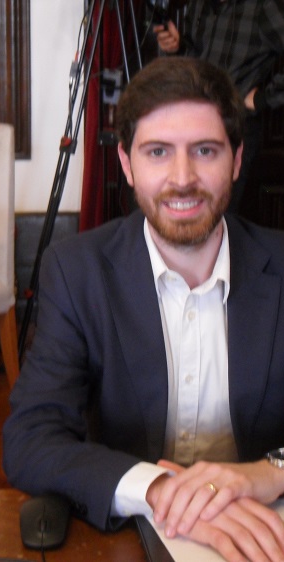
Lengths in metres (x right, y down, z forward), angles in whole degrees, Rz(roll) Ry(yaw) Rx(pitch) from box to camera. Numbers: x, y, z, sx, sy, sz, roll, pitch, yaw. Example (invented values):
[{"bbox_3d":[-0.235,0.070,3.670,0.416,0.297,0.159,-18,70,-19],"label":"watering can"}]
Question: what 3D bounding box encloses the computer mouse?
[{"bbox_3d":[-0.121,0.294,1.427,0.062,0.037,0.106,0,14,-3],"label":"computer mouse"}]

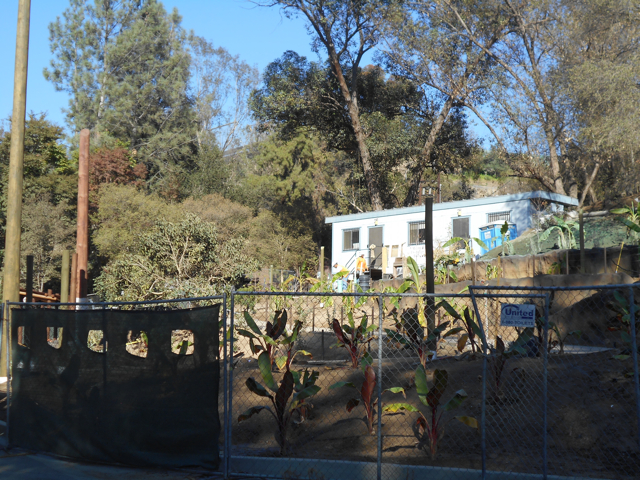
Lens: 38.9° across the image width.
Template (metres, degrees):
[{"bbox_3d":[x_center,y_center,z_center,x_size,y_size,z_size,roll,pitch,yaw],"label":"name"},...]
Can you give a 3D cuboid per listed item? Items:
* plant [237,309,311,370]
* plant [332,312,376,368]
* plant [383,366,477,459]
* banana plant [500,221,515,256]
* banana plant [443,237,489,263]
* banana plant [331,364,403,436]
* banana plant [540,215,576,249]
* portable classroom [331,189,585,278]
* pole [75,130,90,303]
[{"bbox_3d":[-0.744,1.593,14.500,1.185,0.992,0.950,0,-6,0],"label":"plant"},{"bbox_3d":[0.552,1.609,14.500,0.704,0.896,0.620,0,-6,0],"label":"plant"},{"bbox_3d":[1.094,1.723,9.050,0.939,0.919,0.800,0,-6,0],"label":"plant"},{"bbox_3d":[6.416,-0.051,31.000,0.479,1.232,0.500,0,-6,0],"label":"banana plant"},{"bbox_3d":[5.300,0.346,33.000,1.676,0.947,1.200,0,-6,0],"label":"banana plant"},{"bbox_3d":[0.524,1.796,10.200,0.856,0.788,0.650,0,-6,0],"label":"banana plant"},{"bbox_3d":[7.472,-0.236,28.500,1.196,1.007,1.000,0,-6,0],"label":"banana plant"},{"bbox_3d":[6.164,0.054,44.965,12.772,3.172,3.481,-6,-9,43],"label":"portable classroom"},{"bbox_3d":[-6.423,-0.636,24.500,0.276,4.652,0.276,0,-6,0],"label":"pole"}]

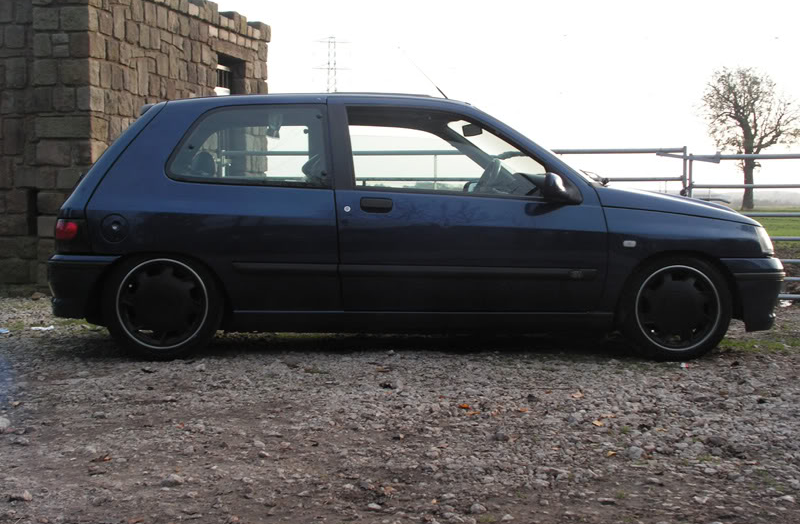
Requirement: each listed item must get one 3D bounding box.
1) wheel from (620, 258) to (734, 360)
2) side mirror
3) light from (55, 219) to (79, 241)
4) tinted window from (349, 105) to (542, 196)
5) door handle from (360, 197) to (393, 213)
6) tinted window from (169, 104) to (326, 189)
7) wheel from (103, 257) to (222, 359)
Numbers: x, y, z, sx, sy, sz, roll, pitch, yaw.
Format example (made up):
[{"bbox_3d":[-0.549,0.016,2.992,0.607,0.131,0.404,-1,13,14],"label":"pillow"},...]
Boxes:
[{"bbox_3d":[1.344,0.216,5.832,0.546,0.546,0.195,1,3,-7],"label":"wheel"},{"bbox_3d":[0.785,-0.345,5.580,0.195,0.150,0.200,1,3,-7],"label":"side mirror"},{"bbox_3d":[-1.533,-0.150,5.447,0.120,0.110,0.160,1,3,-7],"label":"light"},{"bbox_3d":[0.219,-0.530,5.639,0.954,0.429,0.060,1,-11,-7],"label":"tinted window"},{"bbox_3d":[-0.110,-0.267,5.524,0.152,0.075,0.040,1,3,-7],"label":"door handle"},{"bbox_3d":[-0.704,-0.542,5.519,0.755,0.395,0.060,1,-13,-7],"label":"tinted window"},{"bbox_3d":[-1.108,0.184,5.524,0.546,0.546,0.195,1,3,-7],"label":"wheel"}]

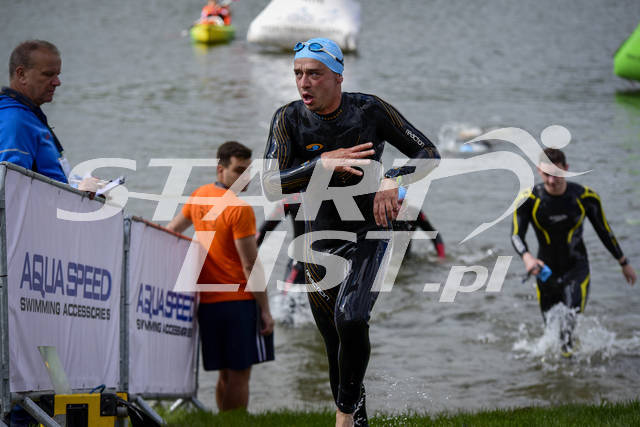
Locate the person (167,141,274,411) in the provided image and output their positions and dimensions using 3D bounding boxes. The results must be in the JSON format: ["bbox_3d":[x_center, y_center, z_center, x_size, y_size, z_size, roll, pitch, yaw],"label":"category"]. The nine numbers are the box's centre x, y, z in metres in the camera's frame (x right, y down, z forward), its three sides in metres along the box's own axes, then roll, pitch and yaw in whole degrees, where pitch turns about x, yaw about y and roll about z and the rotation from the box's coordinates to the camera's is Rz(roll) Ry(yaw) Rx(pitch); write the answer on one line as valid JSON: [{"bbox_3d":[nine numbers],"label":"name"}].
[{"bbox_3d":[-0.567,0.427,15.200,0.580,1.700,0.480,5,9,37],"label":"person"}]

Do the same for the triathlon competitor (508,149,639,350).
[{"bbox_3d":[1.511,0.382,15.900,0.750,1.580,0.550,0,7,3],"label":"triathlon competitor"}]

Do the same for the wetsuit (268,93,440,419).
[{"bbox_3d":[0.116,0.187,9.800,0.640,1.270,0.580,2,7,14],"label":"wetsuit"}]

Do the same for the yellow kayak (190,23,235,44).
[{"bbox_3d":[-1.949,-3.282,48.500,0.760,0.380,3.400,0,7,1],"label":"yellow kayak"}]

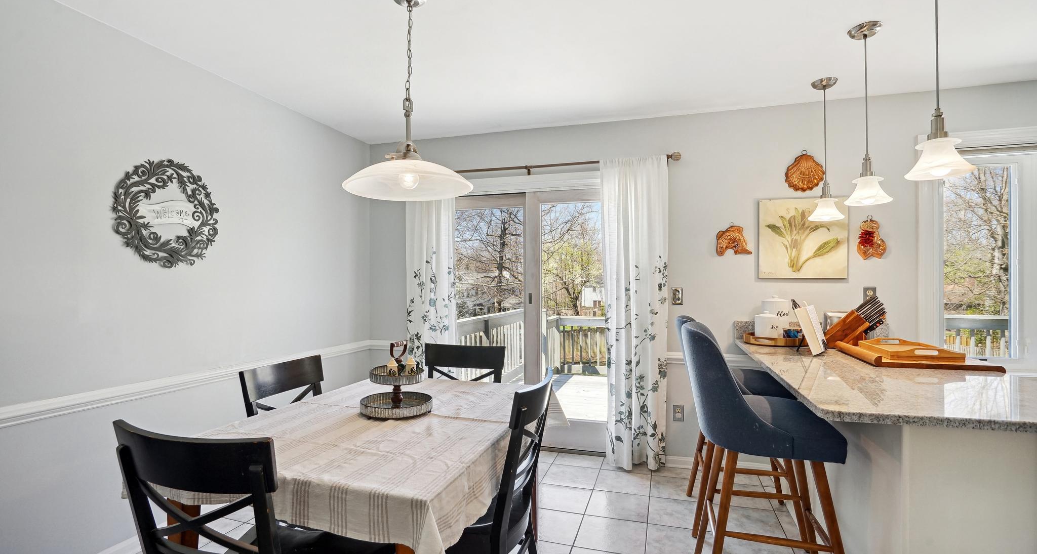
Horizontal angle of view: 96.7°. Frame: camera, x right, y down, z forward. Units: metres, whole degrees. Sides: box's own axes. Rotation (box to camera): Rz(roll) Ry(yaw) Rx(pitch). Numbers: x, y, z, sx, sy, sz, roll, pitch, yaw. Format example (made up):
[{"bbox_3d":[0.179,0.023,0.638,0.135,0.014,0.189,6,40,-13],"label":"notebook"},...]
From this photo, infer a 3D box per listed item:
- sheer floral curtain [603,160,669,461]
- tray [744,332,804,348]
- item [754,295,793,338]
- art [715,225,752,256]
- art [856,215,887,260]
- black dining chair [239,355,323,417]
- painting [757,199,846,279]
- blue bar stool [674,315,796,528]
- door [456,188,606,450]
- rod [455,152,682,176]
[{"bbox_3d":[0.812,0.239,3.212,0.470,2.140,0.120,0,-1,18],"label":"sheer floral curtain"},{"bbox_3d":[1.593,0.386,2.846,0.370,0.055,0.360,0,-1,18],"label":"tray"},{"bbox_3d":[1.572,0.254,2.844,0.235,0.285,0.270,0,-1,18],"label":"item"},{"bbox_3d":[1.432,-0.248,3.059,0.220,0.213,0.050,0,-1,18],"label":"art"},{"bbox_3d":[2.164,-0.244,2.825,0.158,0.277,0.050,0,-1,18],"label":"art"},{"bbox_3d":[-0.819,0.844,1.991,0.490,0.920,0.490,0,-1,14],"label":"black dining chair"},{"bbox_3d":[1.817,-0.245,2.941,0.497,0.505,0.035,0,-1,18],"label":"painting"},{"bbox_3d":[1.161,0.758,2.489,0.610,1.090,0.540,0,-1,18],"label":"blue bar stool"},{"bbox_3d":[0.121,0.327,3.578,1.780,1.950,0.110,0,-1,18],"label":"door"},{"bbox_3d":[0.058,-0.814,3.458,2.200,0.070,0.090,0,-1,18],"label":"rod"}]

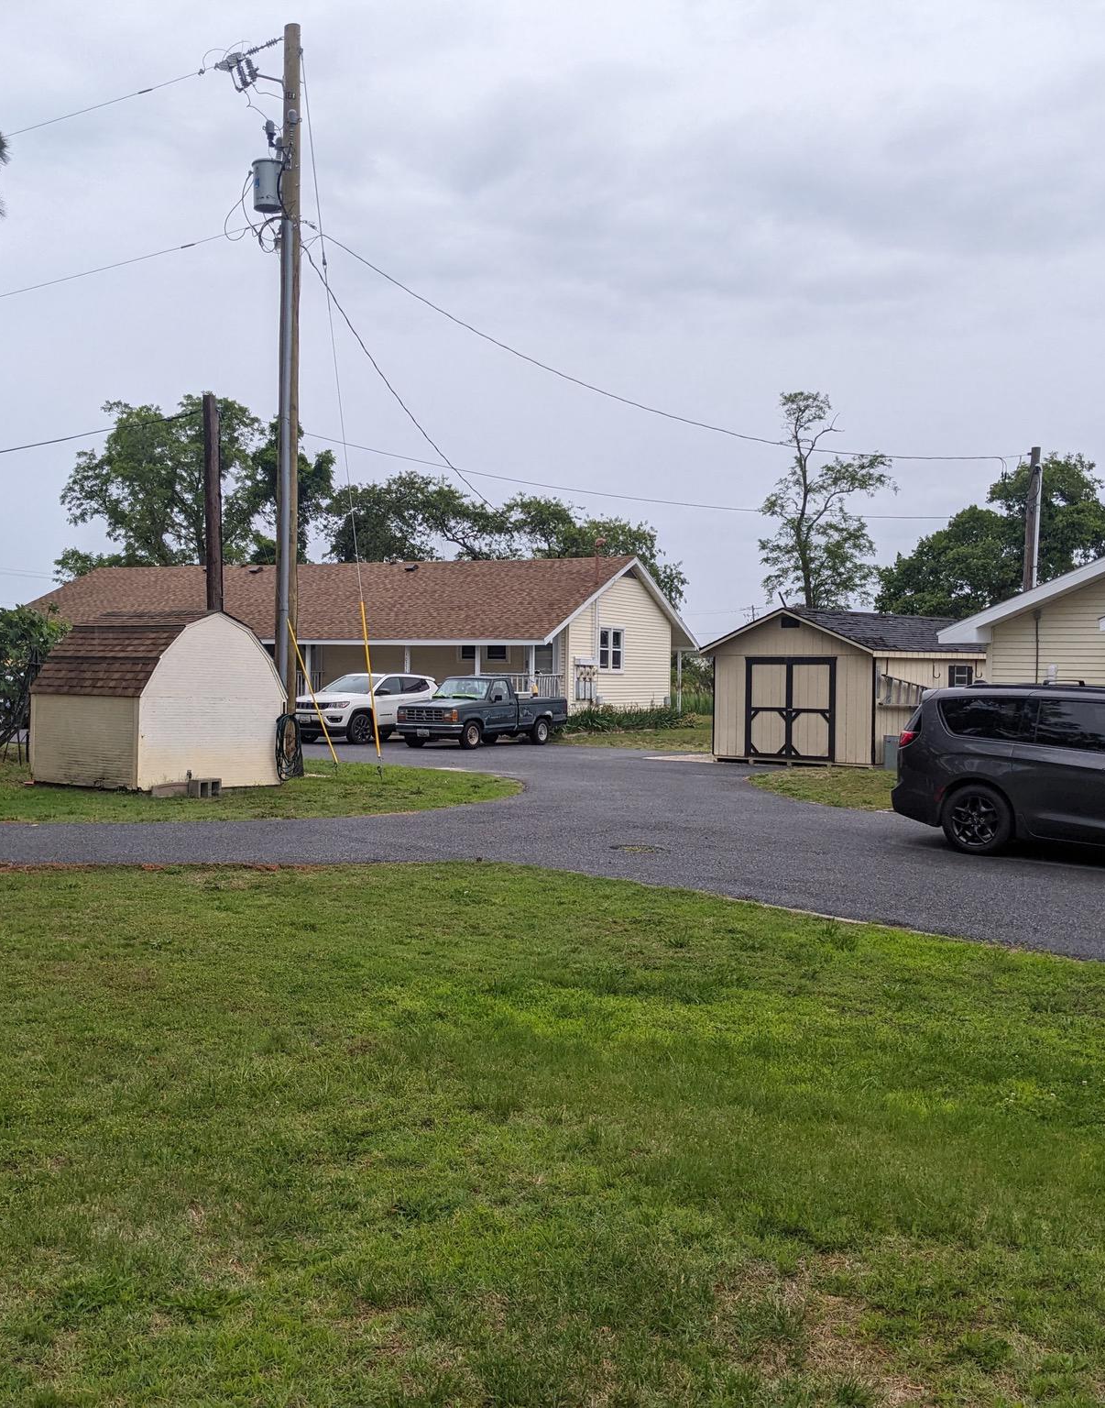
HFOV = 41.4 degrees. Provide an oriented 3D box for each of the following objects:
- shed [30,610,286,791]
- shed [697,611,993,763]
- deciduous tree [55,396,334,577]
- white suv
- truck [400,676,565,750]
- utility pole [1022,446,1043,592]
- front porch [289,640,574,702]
[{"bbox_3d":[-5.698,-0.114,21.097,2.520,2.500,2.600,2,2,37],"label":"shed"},{"bbox_3d":[6.493,-0.330,29.403,6.000,2.920,3.900,0,2,-45],"label":"shed"},{"bbox_3d":[-15.872,-6.719,64.885,12.260,13.730,11.000,0,1,-14],"label":"deciduous tree"},{"bbox_3d":[-4.500,0.090,35.600,1.850,1.640,4.400,1,1,30],"label":"white suv"},{"bbox_3d":[-1.553,0.153,33.614,1.720,1.630,4.580,1,1,31],"label":"truck"},{"bbox_3d":[11.060,-2.443,33.956,0.270,7.150,0.270,2,1,0],"label":"utility pole"},{"bbox_3d":[-4.877,-1.098,51.620,11.800,2.450,2.000,1,1,33],"label":"front porch"}]

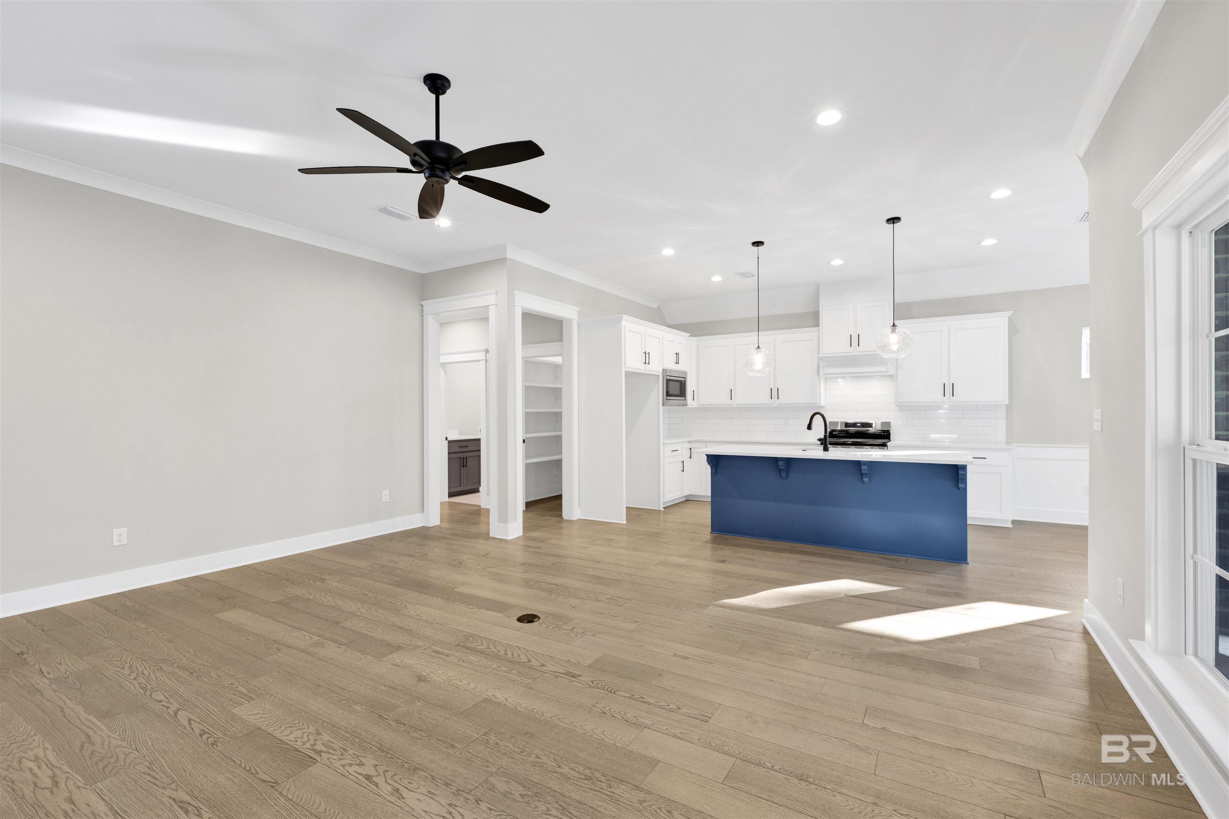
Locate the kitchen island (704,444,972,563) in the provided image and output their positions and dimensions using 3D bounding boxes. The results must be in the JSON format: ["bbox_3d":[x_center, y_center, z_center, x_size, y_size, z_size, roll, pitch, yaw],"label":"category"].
[{"bbox_3d":[2.183,0.888,5.257,2.420,0.915,1.060,0,0,30],"label":"kitchen island"}]

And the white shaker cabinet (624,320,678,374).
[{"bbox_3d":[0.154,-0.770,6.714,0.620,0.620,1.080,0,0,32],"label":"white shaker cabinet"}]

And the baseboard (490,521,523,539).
[{"bbox_3d":[-1.156,1.285,5.480,0.270,0.145,0.220,0,0,30],"label":"baseboard"}]

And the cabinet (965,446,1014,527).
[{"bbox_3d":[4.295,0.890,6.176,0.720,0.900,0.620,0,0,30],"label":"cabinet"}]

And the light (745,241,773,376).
[{"bbox_3d":[1.499,-1.031,5.330,0.295,1.390,0.295,0,0,30],"label":"light"}]

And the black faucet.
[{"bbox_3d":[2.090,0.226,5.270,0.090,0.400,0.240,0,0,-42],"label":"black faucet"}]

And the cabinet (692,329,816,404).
[{"bbox_3d":[2.090,-0.558,7.476,1.760,1.070,0.345,0,0,30],"label":"cabinet"}]

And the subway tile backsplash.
[{"bbox_3d":[2.834,-0.019,7.353,4.460,0.920,0.025,0,0,30],"label":"subway tile backsplash"}]

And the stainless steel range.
[{"bbox_3d":[3.150,0.751,6.655,0.765,1.180,0.690,0,0,30],"label":"stainless steel range"}]

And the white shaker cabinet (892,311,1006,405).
[{"bbox_3d":[4.186,-0.590,6.406,1.150,1.060,0.340,0,0,30],"label":"white shaker cabinet"}]

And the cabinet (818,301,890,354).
[{"bbox_3d":[3.219,-1.044,6.785,0.885,0.690,0.360,0,0,30],"label":"cabinet"}]

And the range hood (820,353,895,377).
[{"bbox_3d":[3.221,-0.559,6.807,0.900,0.280,0.400,0,0,30],"label":"range hood"}]

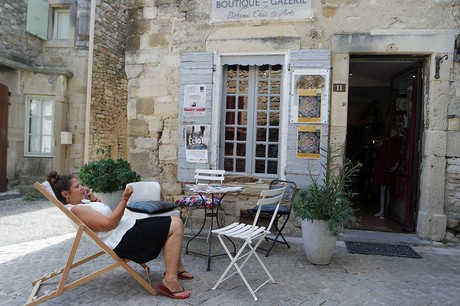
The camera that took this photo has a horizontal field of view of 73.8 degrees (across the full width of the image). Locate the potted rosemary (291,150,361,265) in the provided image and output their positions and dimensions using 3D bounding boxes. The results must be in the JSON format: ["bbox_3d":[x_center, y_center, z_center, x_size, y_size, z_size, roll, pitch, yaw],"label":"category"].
[{"bbox_3d":[1.004,0.543,3.270,0.680,1.170,0.640,2,-1,10],"label":"potted rosemary"}]

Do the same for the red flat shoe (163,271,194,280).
[{"bbox_3d":[-0.446,1.043,2.655,0.260,0.055,0.100,2,-1,13],"label":"red flat shoe"}]

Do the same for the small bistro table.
[{"bbox_3d":[-0.173,0.727,3.136,0.610,0.725,0.610,2,-1,10],"label":"small bistro table"}]

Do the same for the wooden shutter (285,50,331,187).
[{"bbox_3d":[1.020,-0.440,3.970,0.520,1.770,0.045,2,-1,10],"label":"wooden shutter"}]

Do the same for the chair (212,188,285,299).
[{"bbox_3d":[0.143,0.682,2.507,0.460,0.810,0.410,1,-1,28],"label":"chair"}]

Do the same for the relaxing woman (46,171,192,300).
[{"bbox_3d":[-0.835,0.603,2.417,1.090,0.900,0.500,2,-1,-13],"label":"relaxing woman"}]

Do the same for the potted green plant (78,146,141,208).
[{"bbox_3d":[-1.522,0.482,3.898,0.770,1.100,0.750,2,0,0],"label":"potted green plant"}]

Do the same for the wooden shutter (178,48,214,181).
[{"bbox_3d":[-0.475,-0.490,4.220,0.480,1.800,0.045,2,-1,10],"label":"wooden shutter"}]

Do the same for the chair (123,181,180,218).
[{"bbox_3d":[-0.857,0.683,3.356,0.500,0.770,0.460,1,-1,34],"label":"chair"}]

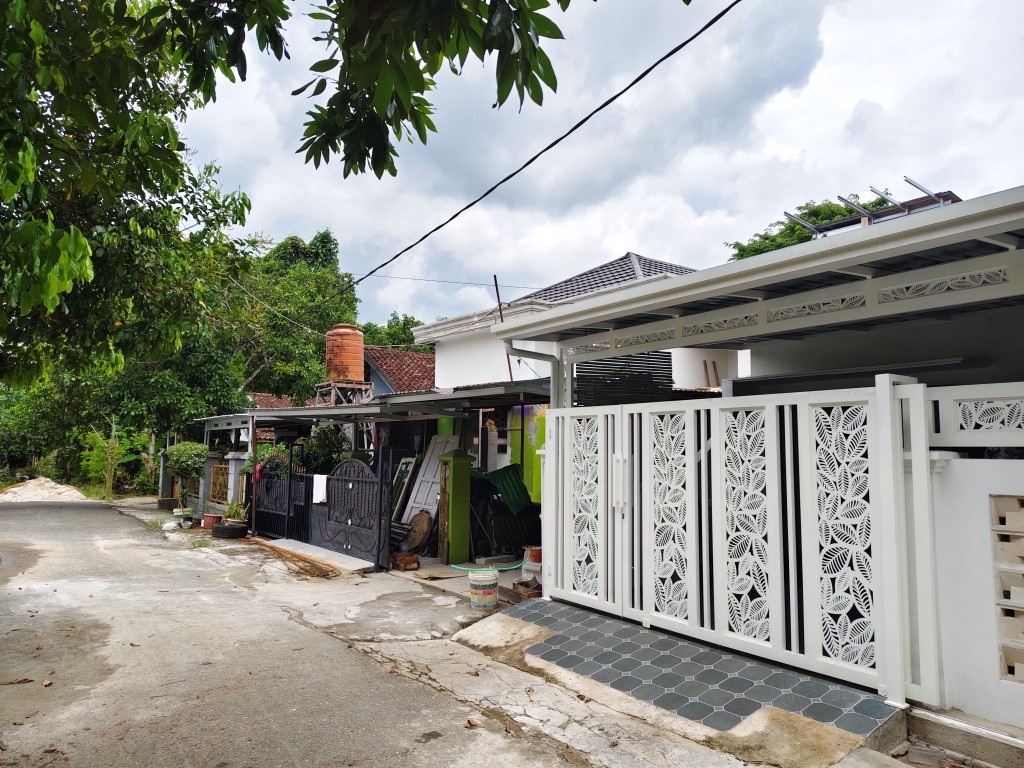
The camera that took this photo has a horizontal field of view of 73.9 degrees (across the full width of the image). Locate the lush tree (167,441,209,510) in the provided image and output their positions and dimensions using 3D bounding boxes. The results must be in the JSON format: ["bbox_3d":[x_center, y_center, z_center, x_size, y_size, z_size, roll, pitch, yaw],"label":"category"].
[{"bbox_3d":[-6.656,1.862,14.000,0.870,1.360,0.870,5,-7,-36],"label":"lush tree"}]

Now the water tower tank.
[{"bbox_3d":[-4.136,-0.795,16.800,0.940,1.380,0.940,1,-6,0],"label":"water tower tank"}]

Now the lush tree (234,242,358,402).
[{"bbox_3d":[-9.015,-0.673,27.517,5.200,9.200,5.300,5,-7,-36],"label":"lush tree"}]

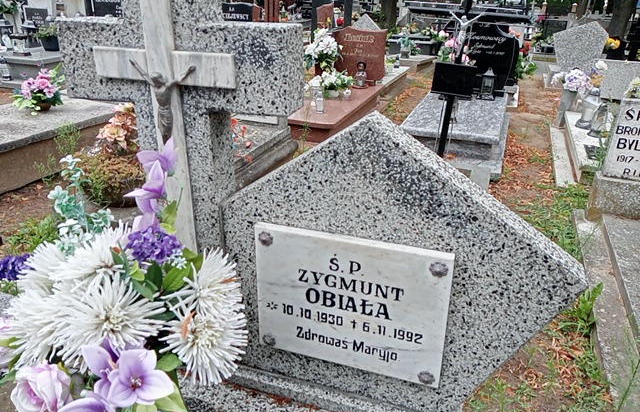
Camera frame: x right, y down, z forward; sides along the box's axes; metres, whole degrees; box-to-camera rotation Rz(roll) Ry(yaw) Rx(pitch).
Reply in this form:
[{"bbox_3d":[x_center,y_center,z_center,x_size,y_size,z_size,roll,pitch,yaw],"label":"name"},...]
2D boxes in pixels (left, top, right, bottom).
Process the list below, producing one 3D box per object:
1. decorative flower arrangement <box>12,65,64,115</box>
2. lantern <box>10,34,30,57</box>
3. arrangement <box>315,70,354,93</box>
[{"bbox_3d":[-2.572,-1.063,4.737,0.440,0.420,0.380,8,25,18],"label":"decorative flower arrangement"},{"bbox_3d":[-4.725,-2.550,8.142,0.240,0.320,0.240,8,25,18],"label":"lantern"},{"bbox_3d":[0.162,-1.331,5.615,0.381,0.243,0.288,10,24,18],"label":"arrangement"}]

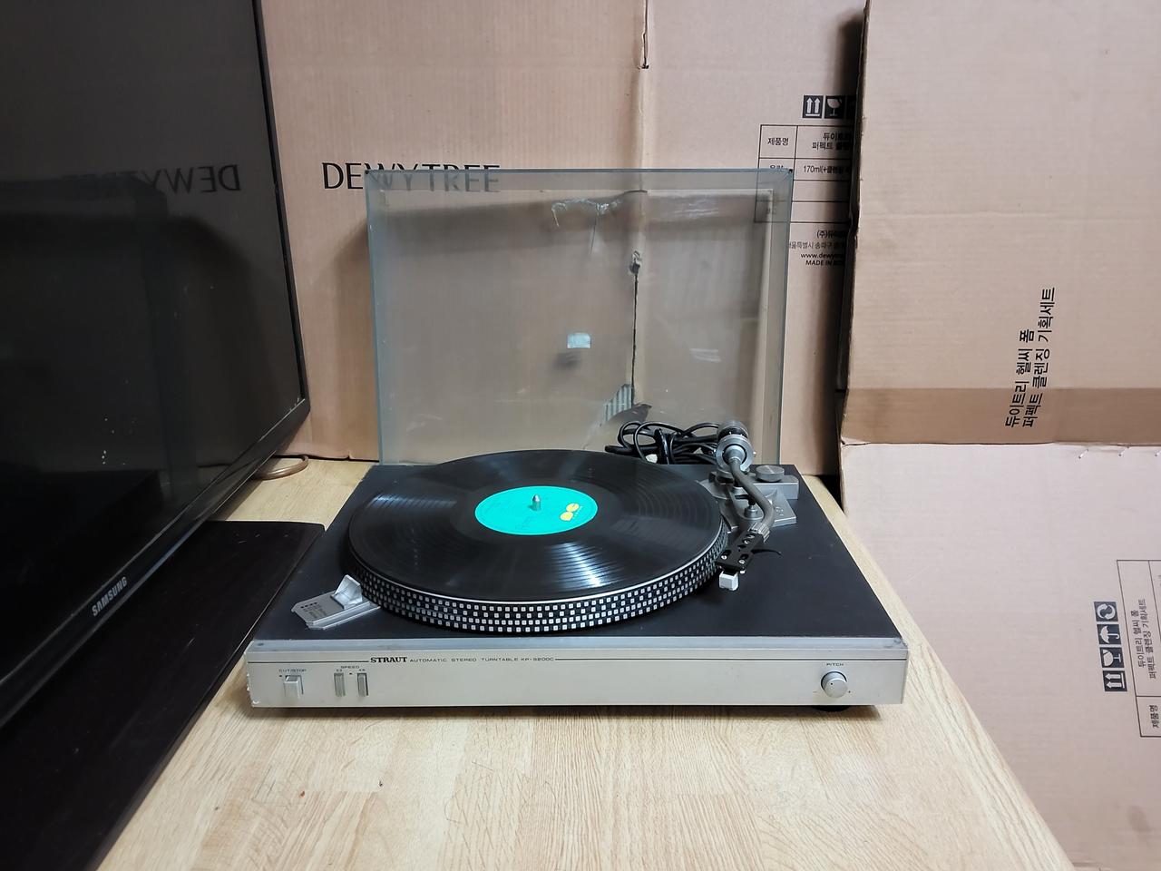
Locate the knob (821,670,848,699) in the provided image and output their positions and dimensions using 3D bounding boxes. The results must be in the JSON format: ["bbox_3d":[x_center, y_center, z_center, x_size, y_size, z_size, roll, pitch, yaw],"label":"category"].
[{"bbox_3d":[0.165,0.163,0.566,0.015,0.015,0.007,-1,18,1],"label":"knob"}]

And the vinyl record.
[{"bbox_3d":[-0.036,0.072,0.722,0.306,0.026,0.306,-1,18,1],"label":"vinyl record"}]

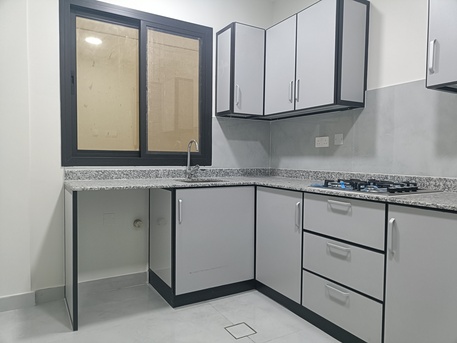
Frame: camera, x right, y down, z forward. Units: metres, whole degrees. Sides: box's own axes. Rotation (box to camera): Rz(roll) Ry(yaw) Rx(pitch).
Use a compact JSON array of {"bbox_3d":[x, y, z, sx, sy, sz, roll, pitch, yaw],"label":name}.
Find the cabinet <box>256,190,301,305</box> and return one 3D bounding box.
[{"bbox_3d":[0.604,0.519,2.600,0.560,0.774,0.540,-1,3,-30],"label":"cabinet"}]

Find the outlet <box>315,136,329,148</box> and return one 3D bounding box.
[{"bbox_3d":[0.796,-0.249,2.817,0.015,0.087,0.146,-1,3,-30],"label":"outlet"}]

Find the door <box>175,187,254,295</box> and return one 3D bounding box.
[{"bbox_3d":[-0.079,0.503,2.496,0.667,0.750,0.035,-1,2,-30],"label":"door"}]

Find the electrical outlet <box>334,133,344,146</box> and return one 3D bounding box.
[{"bbox_3d":[0.889,-0.256,2.661,0.015,0.087,0.085,-1,3,-30],"label":"electrical outlet"}]

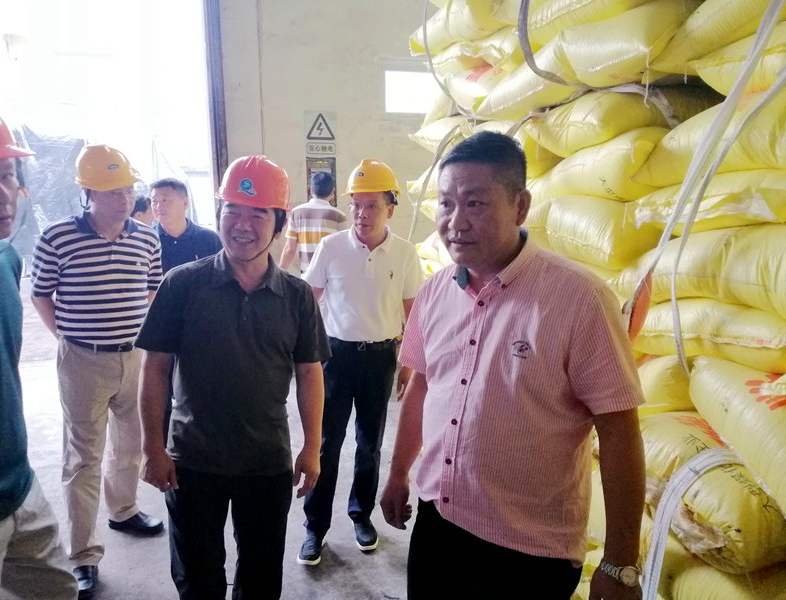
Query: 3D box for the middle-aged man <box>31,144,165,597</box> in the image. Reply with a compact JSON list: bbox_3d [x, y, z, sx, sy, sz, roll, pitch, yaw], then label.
[{"bbox_3d":[-1.228,0.287,2.549,0.550,1.800,0.440,-8,14,-37],"label":"middle-aged man"}]

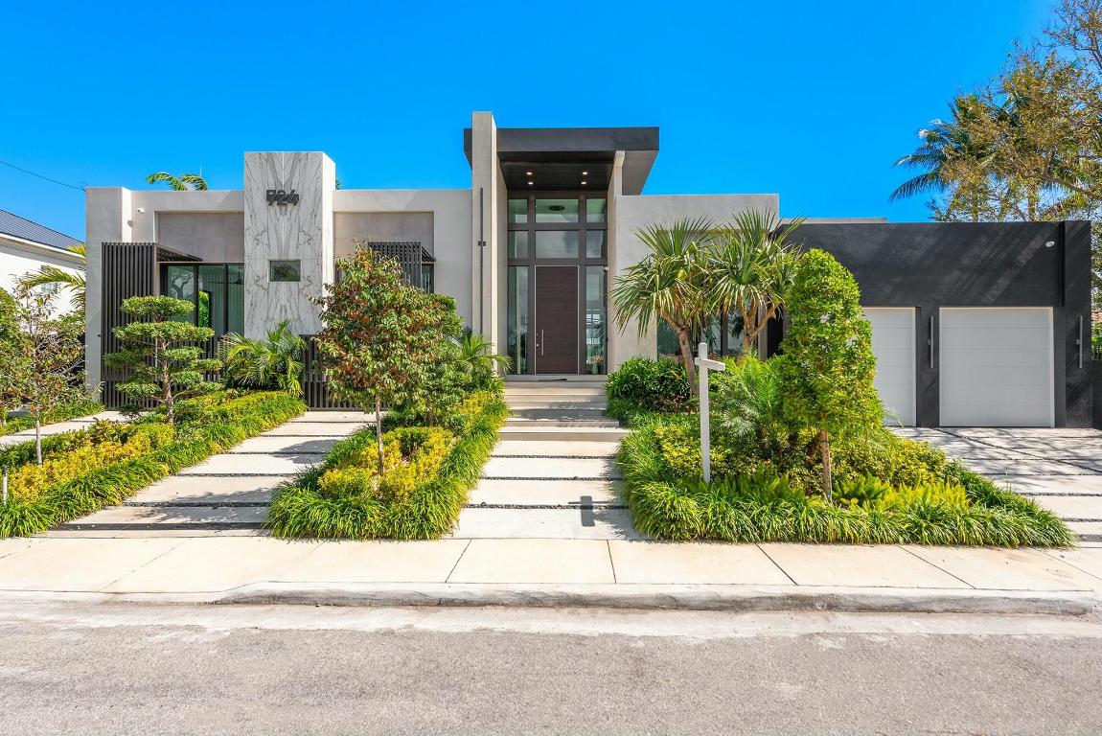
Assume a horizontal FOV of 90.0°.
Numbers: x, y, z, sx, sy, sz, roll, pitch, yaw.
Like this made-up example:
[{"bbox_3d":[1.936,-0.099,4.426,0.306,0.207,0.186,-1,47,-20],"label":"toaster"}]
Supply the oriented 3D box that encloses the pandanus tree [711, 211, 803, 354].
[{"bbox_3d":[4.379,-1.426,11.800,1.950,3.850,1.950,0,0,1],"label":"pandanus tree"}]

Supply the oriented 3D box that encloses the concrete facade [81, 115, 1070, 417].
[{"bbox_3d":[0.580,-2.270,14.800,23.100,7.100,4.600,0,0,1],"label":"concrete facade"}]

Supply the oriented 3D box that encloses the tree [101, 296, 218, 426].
[{"bbox_3d":[-8.035,-0.168,11.400,2.100,2.700,2.000,0,0,1],"label":"tree"}]

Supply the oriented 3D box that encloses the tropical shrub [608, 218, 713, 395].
[{"bbox_3d":[2.410,-1.282,11.800,2.200,3.950,2.100,0,0,1],"label":"tropical shrub"}]

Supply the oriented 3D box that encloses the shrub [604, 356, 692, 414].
[{"bbox_3d":[2.120,0.372,11.900,1.800,1.200,1.500,0,0,1],"label":"shrub"}]

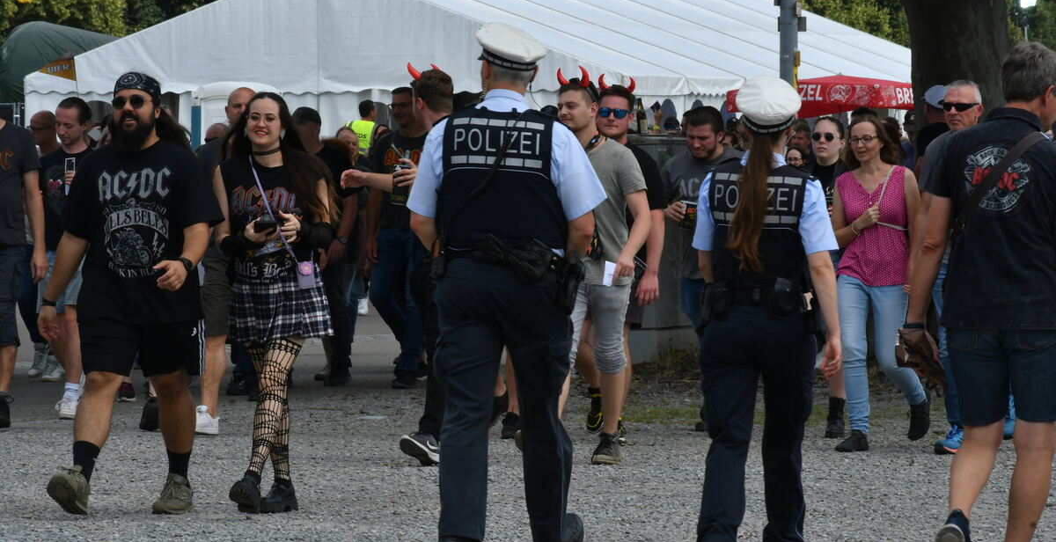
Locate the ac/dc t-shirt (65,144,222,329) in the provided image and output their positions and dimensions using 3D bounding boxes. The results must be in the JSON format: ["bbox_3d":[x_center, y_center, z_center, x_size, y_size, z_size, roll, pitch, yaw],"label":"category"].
[{"bbox_3d":[-1.577,-0.160,27.750,0.630,0.760,0.400,0,1,10],"label":"ac/dc t-shirt"}]

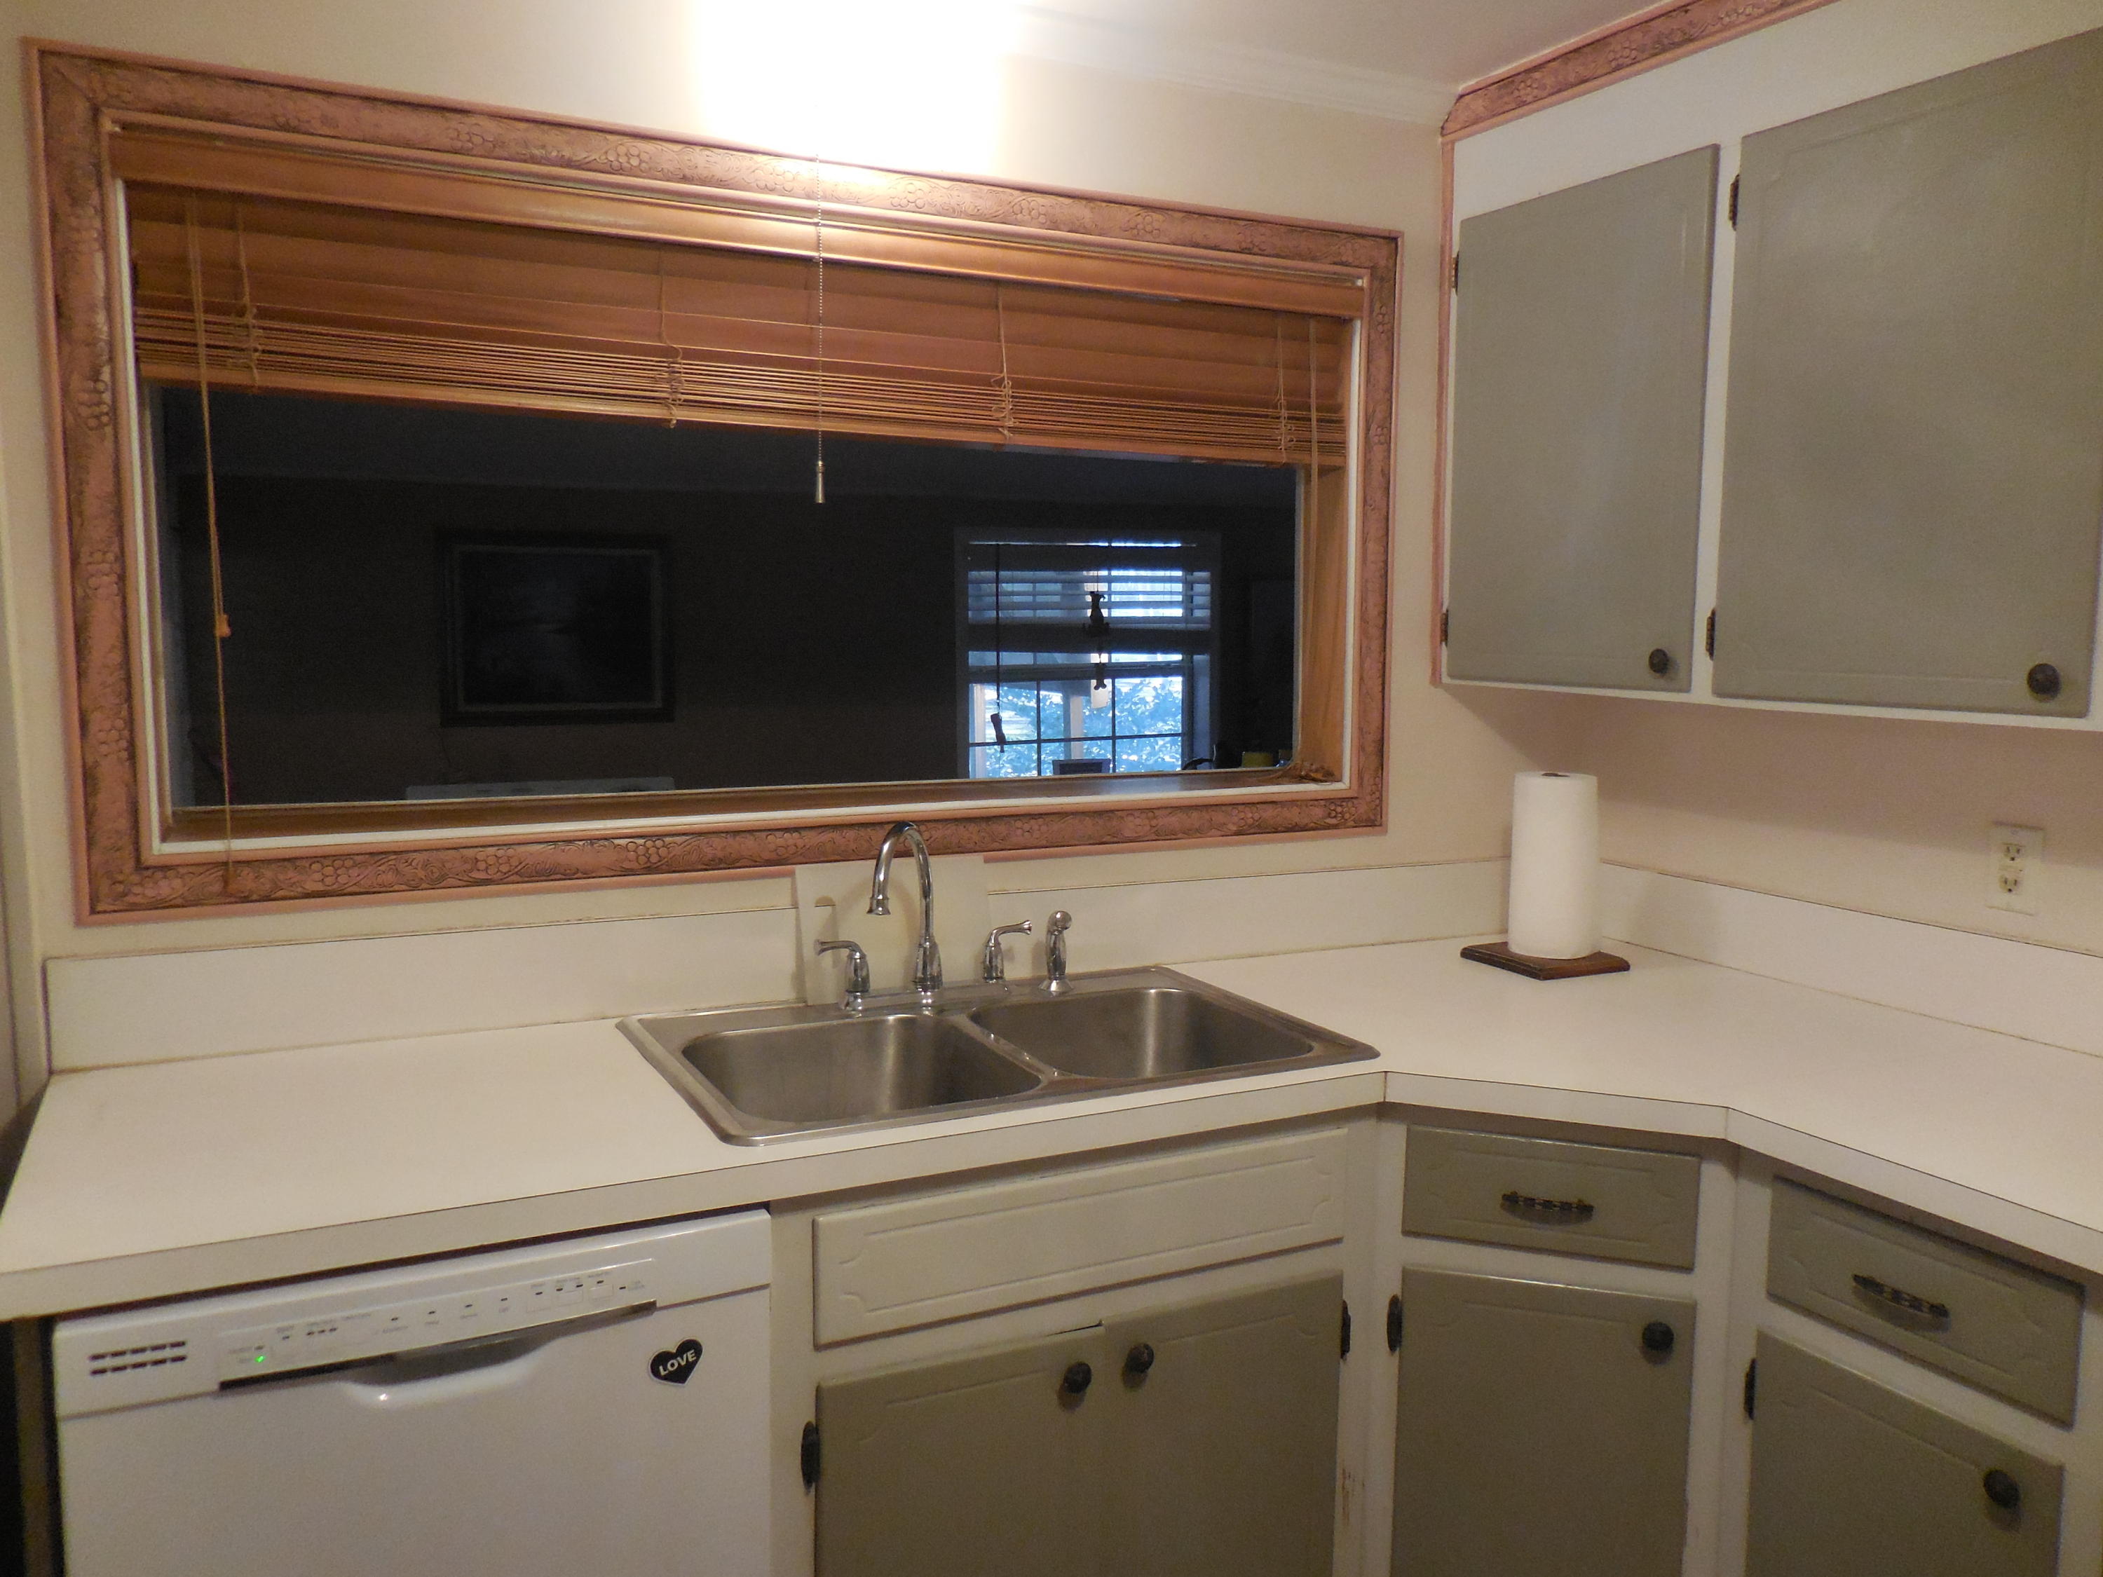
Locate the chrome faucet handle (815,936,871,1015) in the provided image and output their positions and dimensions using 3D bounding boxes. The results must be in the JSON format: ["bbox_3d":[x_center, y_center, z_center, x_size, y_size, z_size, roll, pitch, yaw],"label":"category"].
[{"bbox_3d":[-0.287,0.254,2.087,0.082,0.102,0.038,-3,7,-25],"label":"chrome faucet handle"}]

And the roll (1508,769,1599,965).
[{"bbox_3d":[0.802,0.120,2.425,0.137,0.282,0.137,0,6,0],"label":"roll"}]

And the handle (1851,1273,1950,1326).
[{"bbox_3d":[0.866,0.517,1.550,0.027,0.017,0.106,-3,7,-25],"label":"handle"}]

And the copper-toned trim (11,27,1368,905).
[{"bbox_3d":[-0.281,-0.372,2.124,1.891,0.992,0.030,-3,7,-25],"label":"copper-toned trim"}]

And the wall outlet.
[{"bbox_3d":[1.285,0.107,2.025,0.008,0.115,0.068,-3,7,-25],"label":"wall outlet"}]

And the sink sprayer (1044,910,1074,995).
[{"bbox_3d":[0.012,0.239,2.220,0.045,0.112,0.050,-3,7,-25],"label":"sink sprayer"}]

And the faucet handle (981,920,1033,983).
[{"bbox_3d":[-0.063,0.236,2.192,0.078,0.086,0.034,-3,7,-25],"label":"faucet handle"}]

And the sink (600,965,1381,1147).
[{"bbox_3d":[-0.078,0.410,1.996,0.845,0.180,0.540,-3,7,-25],"label":"sink"}]

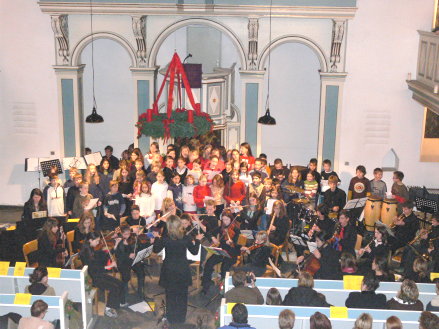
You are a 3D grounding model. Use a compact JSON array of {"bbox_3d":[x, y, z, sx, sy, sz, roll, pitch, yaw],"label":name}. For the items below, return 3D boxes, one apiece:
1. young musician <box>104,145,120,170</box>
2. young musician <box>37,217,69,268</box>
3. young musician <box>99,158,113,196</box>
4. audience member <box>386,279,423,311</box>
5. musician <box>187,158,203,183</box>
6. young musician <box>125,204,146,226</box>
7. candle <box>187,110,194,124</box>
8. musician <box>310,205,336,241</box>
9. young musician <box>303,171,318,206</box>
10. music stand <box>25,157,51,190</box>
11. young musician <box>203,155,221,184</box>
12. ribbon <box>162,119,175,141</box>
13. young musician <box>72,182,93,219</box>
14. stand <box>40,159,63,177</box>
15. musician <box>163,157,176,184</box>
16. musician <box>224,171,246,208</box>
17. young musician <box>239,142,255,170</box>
[{"bbox_3d":[-2.375,0.309,14.466,0.450,1.550,0.300,0,14,-2],"label":"young musician"},{"bbox_3d":[-2.530,1.511,10.266,0.750,1.260,0.520,10,15,36],"label":"young musician"},{"bbox_3d":[-2.345,0.651,13.353,0.420,1.530,0.300,-1,12,-8],"label":"young musician"},{"bbox_3d":[2.484,2.070,8.730,0.500,1.300,0.720,1,14,2],"label":"audience member"},{"bbox_3d":[-0.529,0.577,13.676,0.400,1.400,0.320,0,14,-5],"label":"musician"},{"bbox_3d":[-1.479,1.350,11.452,0.500,1.230,0.680,-3,15,-15],"label":"young musician"},{"bbox_3d":[-0.491,-0.810,11.151,0.100,0.230,0.100,1,14,0],"label":"candle"},{"bbox_3d":[1.659,1.319,11.257,0.750,1.260,0.520,-7,16,-29],"label":"musician"},{"bbox_3d":[1.923,0.800,13.517,0.360,1.360,0.270,1,14,2],"label":"young musician"},{"bbox_3d":[-4.015,0.506,14.343,0.520,1.340,0.420,1,14,0],"label":"music stand"},{"bbox_3d":[-0.180,0.499,13.774,0.420,1.420,0.320,2,14,3],"label":"young musician"},{"bbox_3d":[-0.799,-0.541,10.135,0.190,0.360,0.090,5,15,14],"label":"ribbon"},{"bbox_3d":[-2.620,0.966,12.501,0.420,1.370,0.360,-7,15,-33],"label":"young musician"},{"bbox_3d":[-3.634,0.505,14.068,0.500,1.360,0.450,4,15,12],"label":"stand"},{"bbox_3d":[-1.057,0.559,13.673,0.400,1.440,0.300,-2,15,-12],"label":"musician"},{"bbox_3d":[0.292,0.806,12.450,0.430,1.445,0.320,1,14,0],"label":"musician"},{"bbox_3d":[0.585,0.265,14.499,0.430,1.530,0.300,7,15,22],"label":"young musician"}]

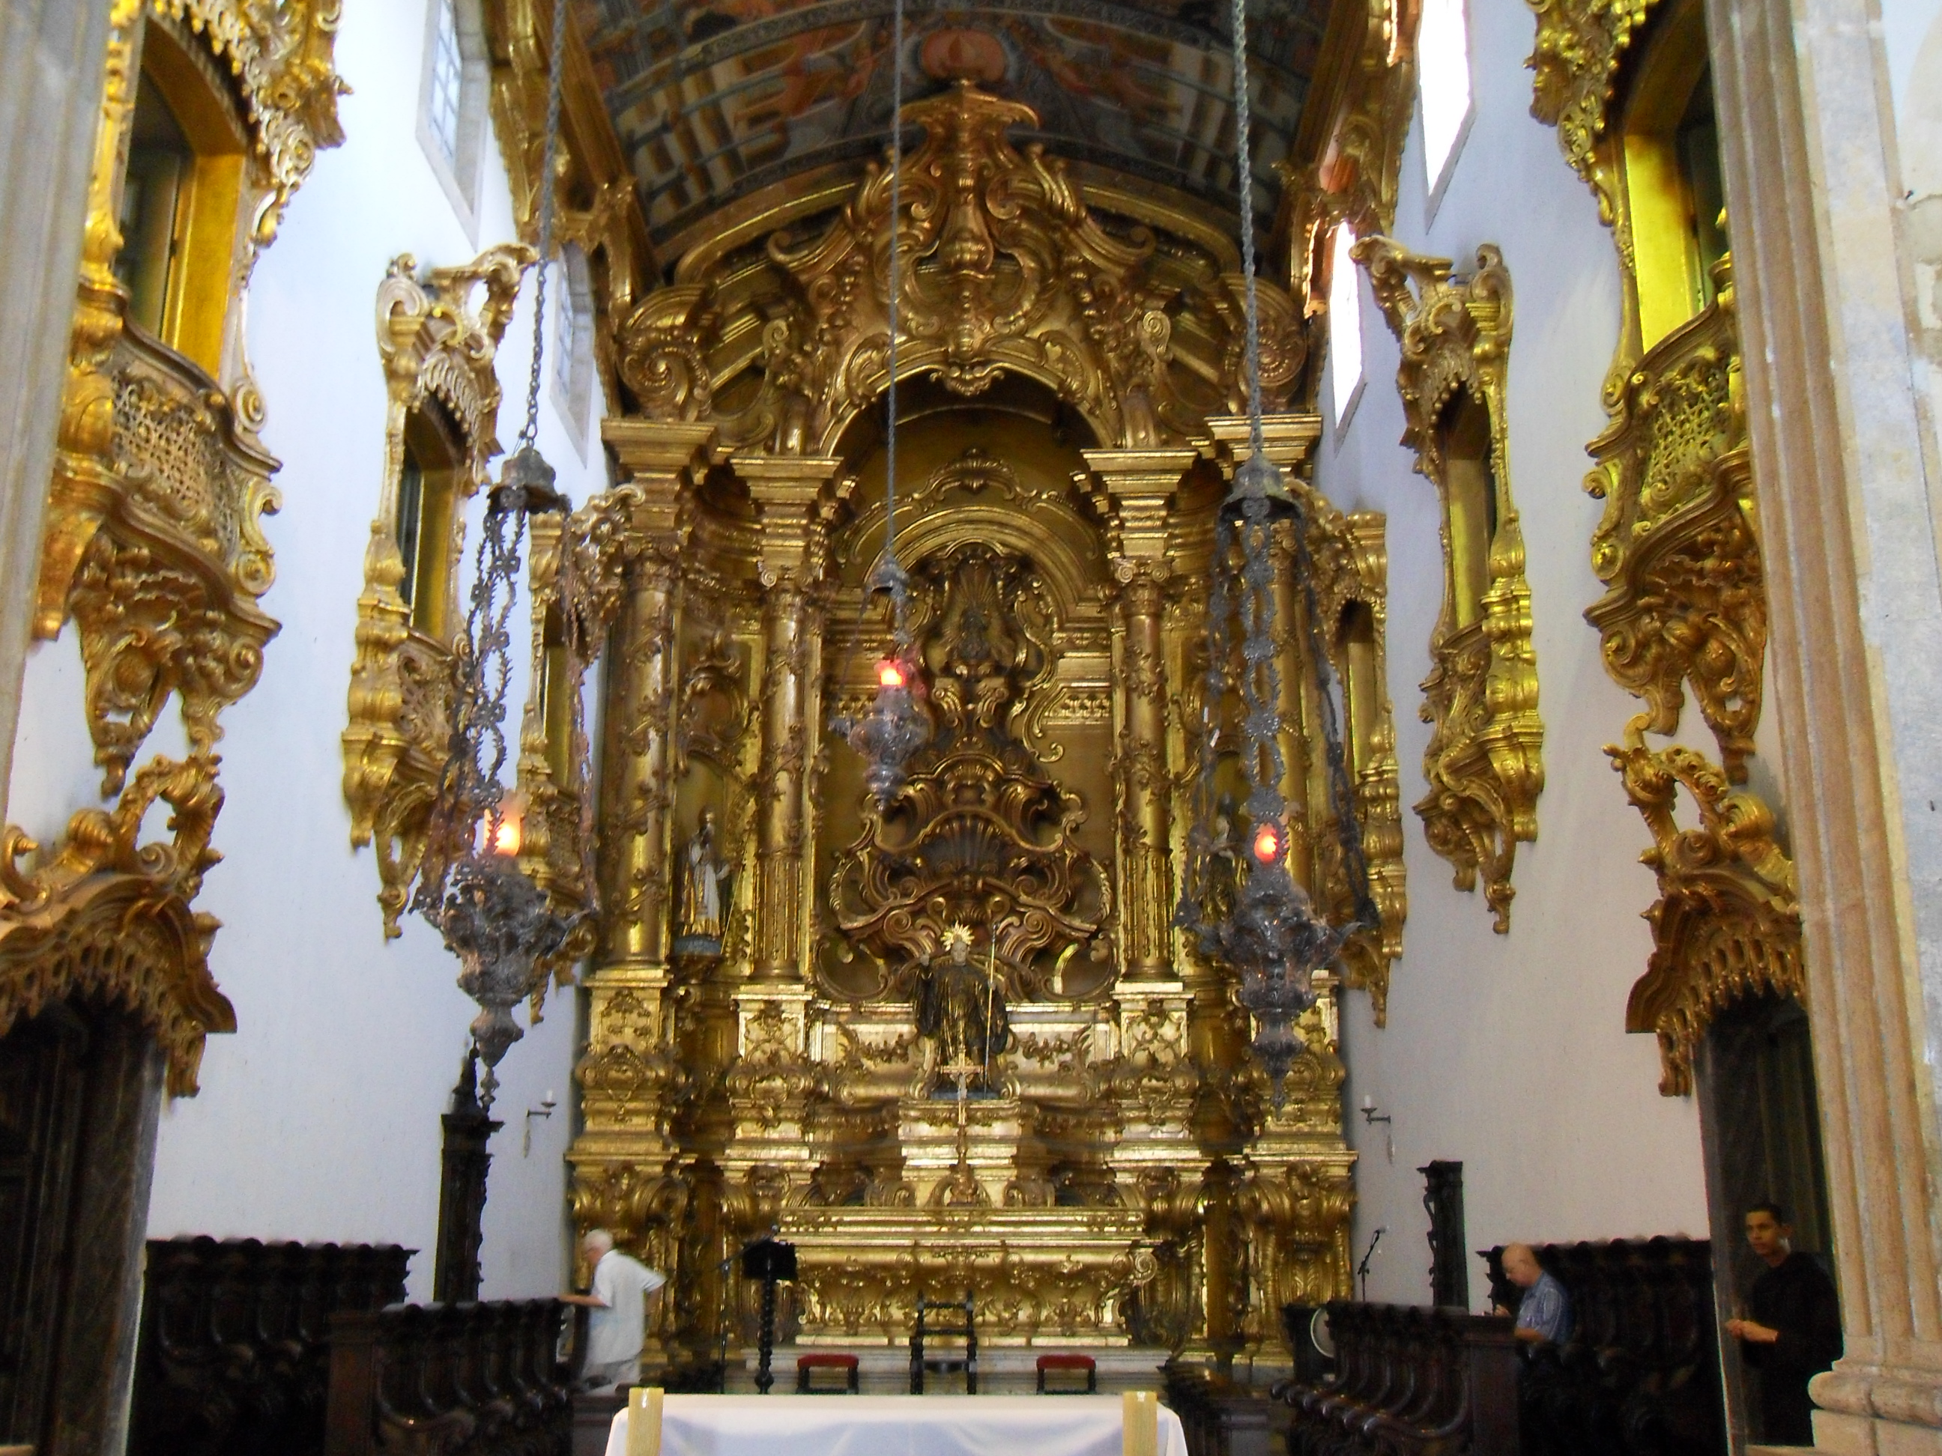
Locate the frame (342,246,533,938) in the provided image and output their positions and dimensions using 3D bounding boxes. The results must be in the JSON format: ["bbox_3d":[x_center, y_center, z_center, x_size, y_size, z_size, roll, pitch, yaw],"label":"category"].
[{"bbox_3d":[-3.812,-1.121,14.851,0.740,5.490,2.750,0,-16,1],"label":"frame"}]

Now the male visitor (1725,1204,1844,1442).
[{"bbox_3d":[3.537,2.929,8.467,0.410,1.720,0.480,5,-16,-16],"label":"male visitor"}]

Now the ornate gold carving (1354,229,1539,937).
[{"bbox_3d":[3.448,-1.134,14.812,0.740,5.450,2.800,0,-16,1],"label":"ornate gold carving"}]

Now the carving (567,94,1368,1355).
[{"bbox_3d":[-0.060,-0.143,22.437,7.900,14.030,3.700,0,-16,1],"label":"carving"}]

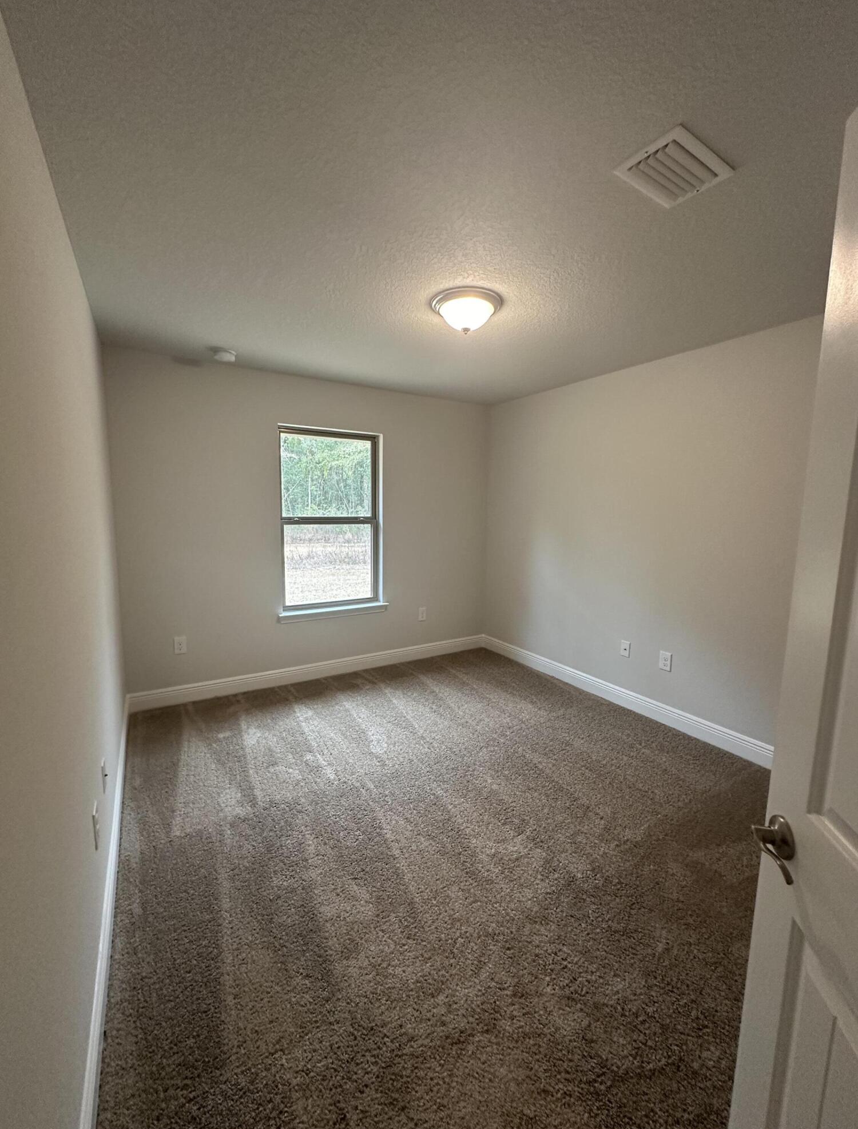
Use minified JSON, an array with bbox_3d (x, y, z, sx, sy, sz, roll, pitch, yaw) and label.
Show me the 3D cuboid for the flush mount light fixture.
[{"bbox_3d":[0.184,-1.206,2.272,0.348,0.145,0.348,1,7,0],"label":"flush mount light fixture"}]

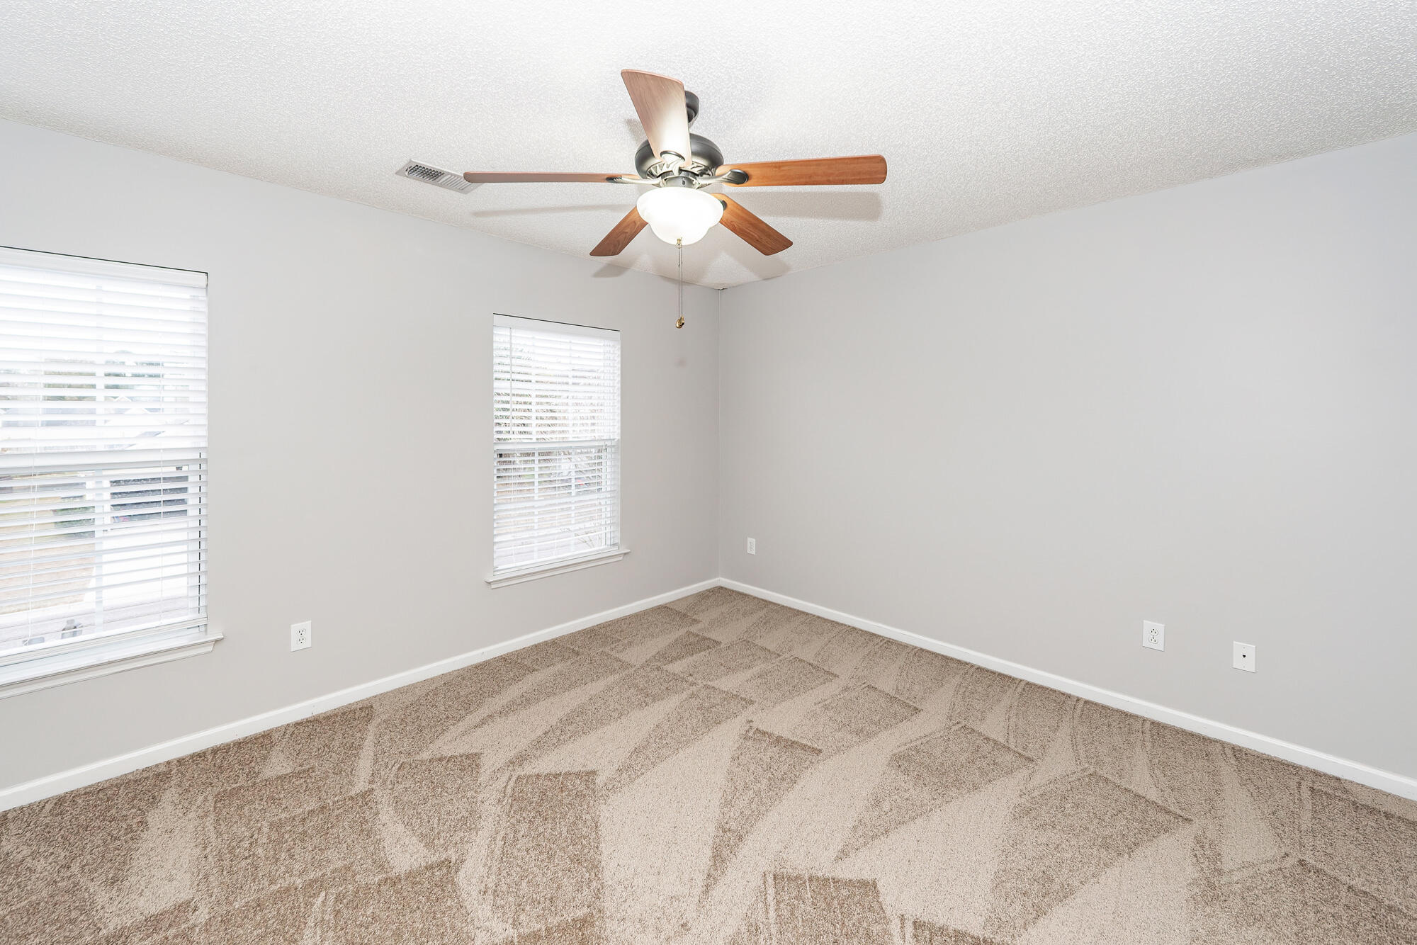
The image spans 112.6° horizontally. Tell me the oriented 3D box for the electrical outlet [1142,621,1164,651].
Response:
[{"bbox_3d":[2.092,0.769,2.220,0.077,0.124,0.012,3,5,41],"label":"electrical outlet"}]

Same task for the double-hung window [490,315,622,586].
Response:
[{"bbox_3d":[-0.955,-0.196,3.070,0.850,1.520,0.060,-3,5,-41],"label":"double-hung window"}]

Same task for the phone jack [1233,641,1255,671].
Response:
[{"bbox_3d":[2.326,0.802,2.050,0.069,0.114,0.011,3,5,41],"label":"phone jack"}]

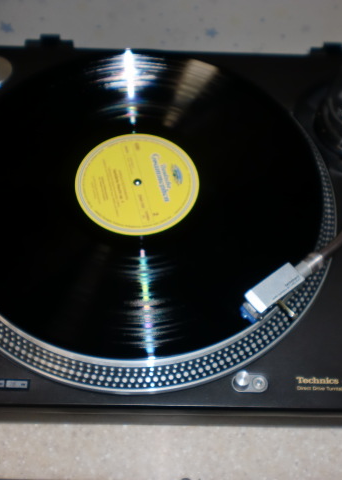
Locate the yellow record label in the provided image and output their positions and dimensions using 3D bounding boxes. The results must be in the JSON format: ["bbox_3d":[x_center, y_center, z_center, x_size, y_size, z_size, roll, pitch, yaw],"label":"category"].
[{"bbox_3d":[-0.027,-0.047,0.525,0.100,0.001,0.100,1,60,-2],"label":"yellow record label"}]

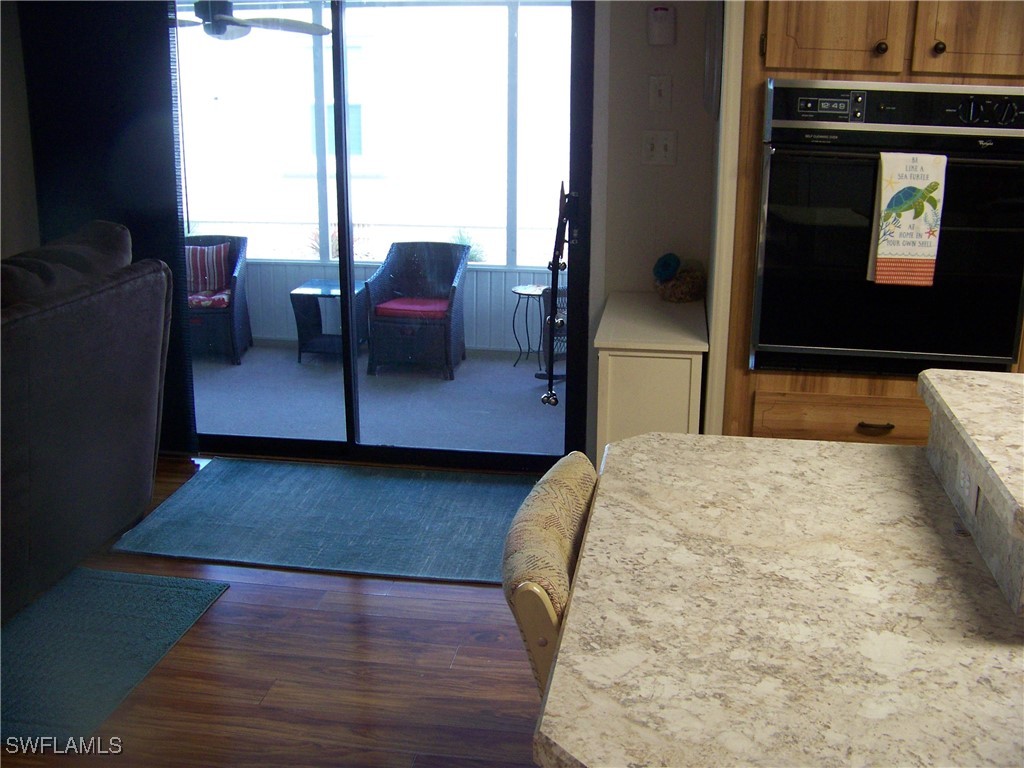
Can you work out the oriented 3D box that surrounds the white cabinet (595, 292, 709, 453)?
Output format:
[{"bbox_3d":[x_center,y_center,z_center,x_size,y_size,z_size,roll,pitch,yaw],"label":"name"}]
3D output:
[{"bbox_3d":[0.451,0.137,3.489,0.324,0.732,0.690,3,17,9],"label":"white cabinet"}]

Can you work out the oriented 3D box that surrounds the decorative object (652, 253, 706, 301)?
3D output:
[{"bbox_3d":[0.564,-0.362,3.588,0.179,0.168,0.165,3,17,9],"label":"decorative object"}]

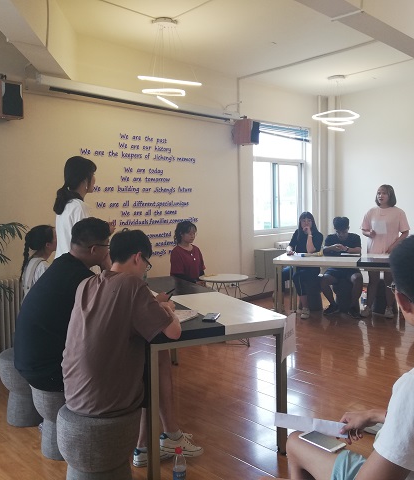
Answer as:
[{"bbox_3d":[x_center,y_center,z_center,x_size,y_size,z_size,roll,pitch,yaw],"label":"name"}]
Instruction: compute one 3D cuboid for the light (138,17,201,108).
[{"bbox_3d":[-0.381,-1.751,4.810,0.640,0.860,0.640,-1,3,0],"label":"light"}]

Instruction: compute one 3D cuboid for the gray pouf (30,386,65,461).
[{"bbox_3d":[-0.810,0.998,2.780,0.400,0.400,0.400,-2,4,-24],"label":"gray pouf"}]

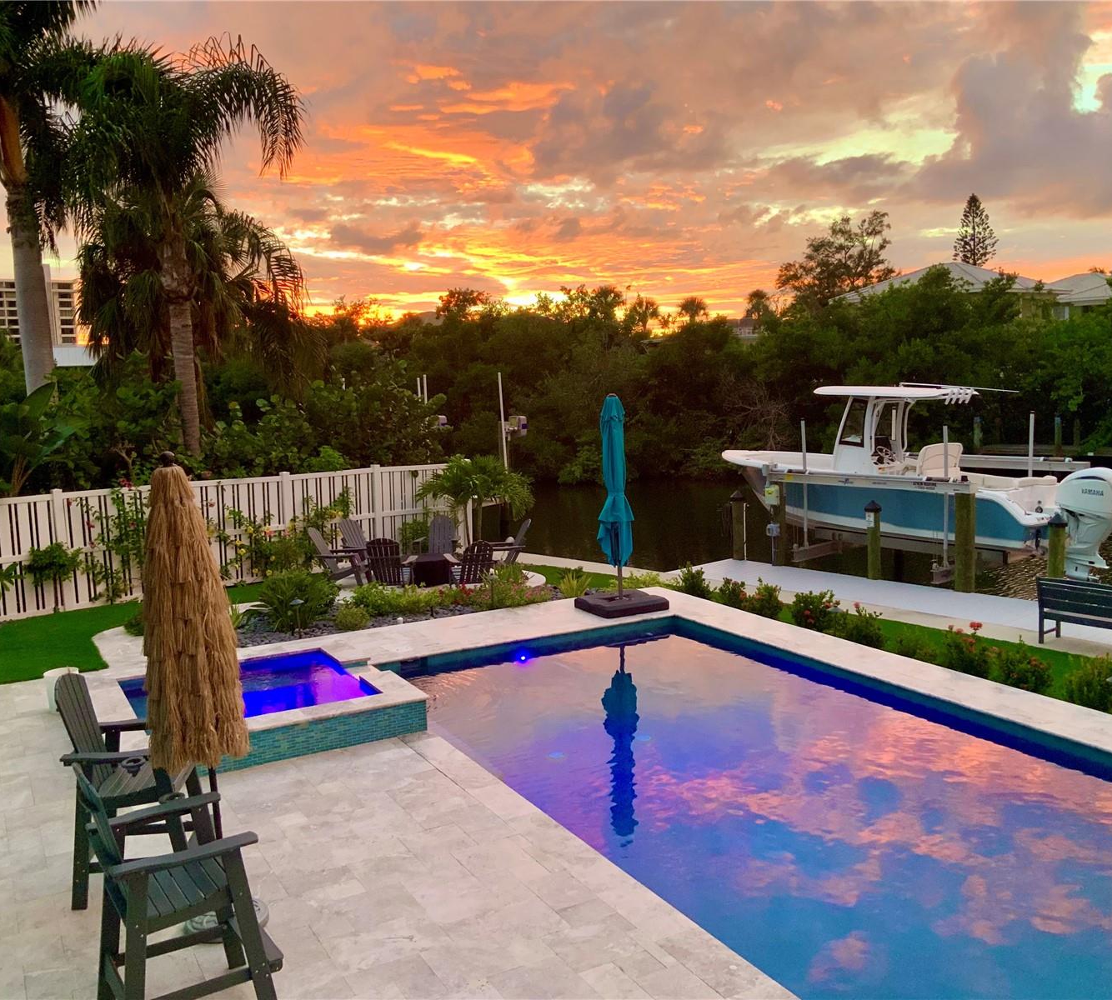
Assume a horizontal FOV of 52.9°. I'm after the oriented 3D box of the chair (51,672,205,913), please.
[{"bbox_3d":[-2.441,1.654,6.693,0.860,1.319,0.680,-3,7,-6],"label":"chair"}]

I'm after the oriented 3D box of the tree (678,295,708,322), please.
[{"bbox_3d":[12.479,-13.529,100.552,2.900,9.480,2.900,-3,7,0],"label":"tree"}]

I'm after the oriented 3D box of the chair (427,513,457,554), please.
[{"bbox_3d":[-2.077,0.797,19.753,0.760,0.960,0.880,-1,7,9],"label":"chair"}]

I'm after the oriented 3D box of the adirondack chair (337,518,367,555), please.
[{"bbox_3d":[-3.281,0.867,19.346,0.860,0.930,0.760,1,8,27],"label":"adirondack chair"}]

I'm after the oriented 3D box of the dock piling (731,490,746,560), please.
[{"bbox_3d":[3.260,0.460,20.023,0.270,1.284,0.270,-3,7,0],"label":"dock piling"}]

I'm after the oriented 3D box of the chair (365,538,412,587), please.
[{"bbox_3d":[-2.607,1.033,17.896,0.760,0.960,0.880,-1,7,7],"label":"chair"}]

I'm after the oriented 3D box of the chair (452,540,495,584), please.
[{"bbox_3d":[-1.271,0.986,17.546,0.760,0.930,0.860,-6,8,-27],"label":"chair"}]

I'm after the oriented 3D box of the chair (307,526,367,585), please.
[{"bbox_3d":[-3.769,0.931,19.184,0.880,0.960,0.760,-1,7,7],"label":"chair"}]

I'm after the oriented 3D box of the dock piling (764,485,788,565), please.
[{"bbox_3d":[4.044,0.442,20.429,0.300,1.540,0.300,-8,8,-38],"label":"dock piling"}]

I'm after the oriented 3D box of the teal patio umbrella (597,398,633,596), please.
[{"bbox_3d":[0.724,-0.037,13.536,0.440,2.490,0.420,-3,7,0],"label":"teal patio umbrella"}]

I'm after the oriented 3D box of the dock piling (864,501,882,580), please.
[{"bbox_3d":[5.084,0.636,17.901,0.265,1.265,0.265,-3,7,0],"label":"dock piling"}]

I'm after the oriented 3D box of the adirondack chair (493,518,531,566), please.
[{"bbox_3d":[-0.851,0.826,19.079,0.880,0.960,0.760,-3,7,-5],"label":"adirondack chair"}]

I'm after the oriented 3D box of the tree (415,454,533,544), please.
[{"bbox_3d":[-1.459,0.222,19.681,2.050,2.047,1.950,-3,7,0],"label":"tree"}]

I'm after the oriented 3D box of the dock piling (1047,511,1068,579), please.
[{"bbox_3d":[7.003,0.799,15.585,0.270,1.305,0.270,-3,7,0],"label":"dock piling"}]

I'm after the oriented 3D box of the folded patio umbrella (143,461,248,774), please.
[{"bbox_3d":[-1.924,1.017,6.020,0.540,2.516,0.520,-5,7,0],"label":"folded patio umbrella"}]

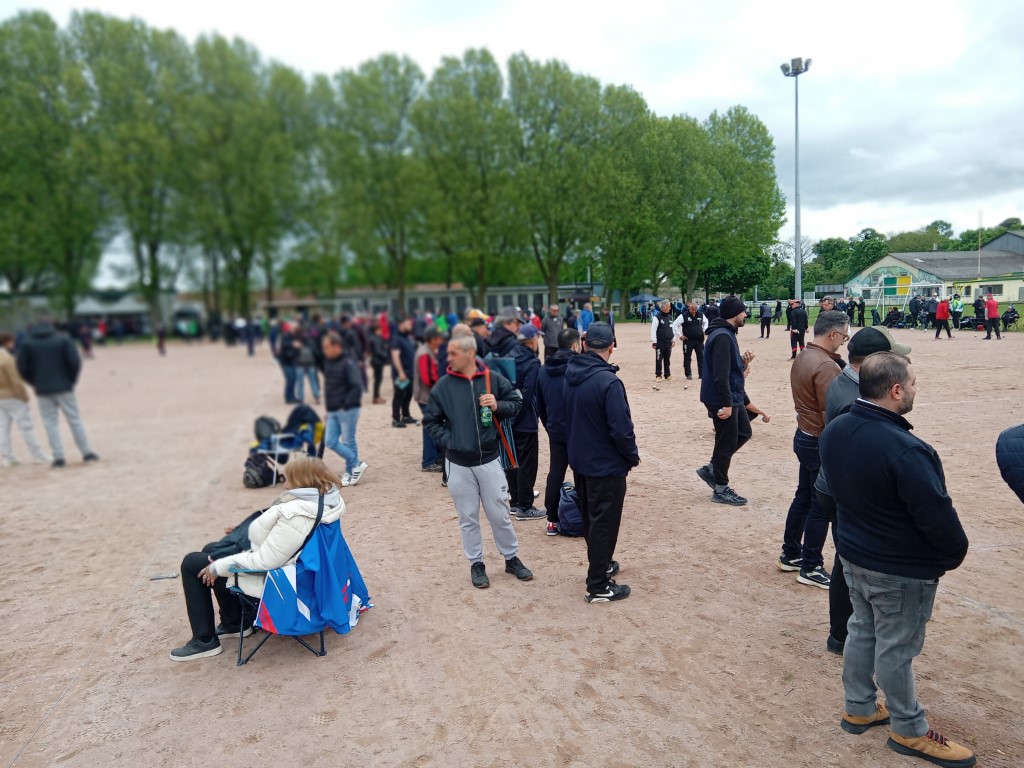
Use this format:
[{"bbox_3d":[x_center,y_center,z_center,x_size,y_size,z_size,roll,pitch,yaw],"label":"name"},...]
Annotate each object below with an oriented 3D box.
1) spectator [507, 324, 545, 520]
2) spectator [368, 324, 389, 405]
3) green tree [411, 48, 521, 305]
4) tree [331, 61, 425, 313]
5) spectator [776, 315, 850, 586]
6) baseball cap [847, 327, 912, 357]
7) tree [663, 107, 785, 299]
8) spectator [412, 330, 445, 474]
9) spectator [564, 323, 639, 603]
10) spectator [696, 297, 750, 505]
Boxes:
[{"bbox_3d":[0.072,0.335,7.272,0.420,1.690,0.500,-4,6,-20],"label":"spectator"},{"bbox_3d":[-2.787,-0.423,17.292,0.360,1.650,0.470,0,5,18],"label":"spectator"},{"bbox_3d":[-4.424,-18.332,78.806,10.000,25.954,10.000,-2,5,0],"label":"green tree"},{"bbox_3d":[-12.310,-17.698,77.833,9.500,25.349,9.500,-2,5,0],"label":"tree"},{"bbox_3d":[1.962,0.414,5.419,0.480,1.760,0.520,-2,5,0],"label":"spectator"},{"bbox_3d":[1.822,-0.210,4.100,0.270,0.140,0.185,-1,5,5],"label":"baseball cap"},{"bbox_3d":[22.719,-18.263,88.974,11.800,22.296,11.500,-2,5,0],"label":"tree"},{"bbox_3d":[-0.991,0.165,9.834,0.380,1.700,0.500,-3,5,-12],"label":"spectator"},{"bbox_3d":[0.579,0.477,5.362,0.370,1.740,0.500,-7,7,-43],"label":"spectator"},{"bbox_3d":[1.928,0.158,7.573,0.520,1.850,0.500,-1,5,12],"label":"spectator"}]

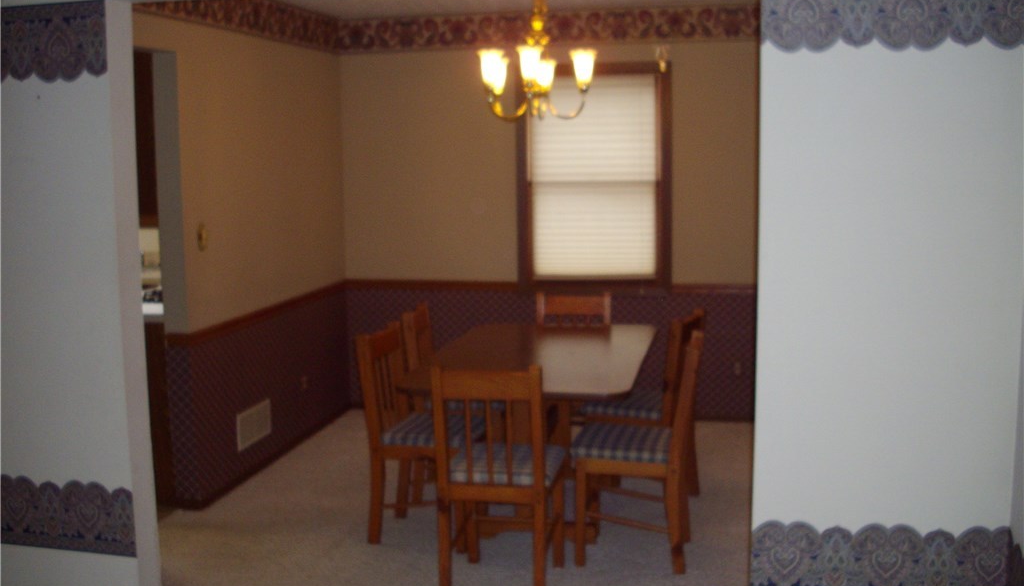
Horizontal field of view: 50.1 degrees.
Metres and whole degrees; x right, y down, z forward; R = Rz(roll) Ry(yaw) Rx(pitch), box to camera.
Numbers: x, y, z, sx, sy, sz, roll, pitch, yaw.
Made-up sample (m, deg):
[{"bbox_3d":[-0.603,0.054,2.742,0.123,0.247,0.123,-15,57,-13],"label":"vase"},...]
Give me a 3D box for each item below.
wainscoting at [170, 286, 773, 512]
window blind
[{"bbox_3d":[0.029,0.492,5.694,2.860,0.830,2.050,1,8,12],"label":"wainscoting"},{"bbox_3d":[0.478,-0.682,6.488,0.760,1.200,0.045,1,8,12],"label":"window blind"}]

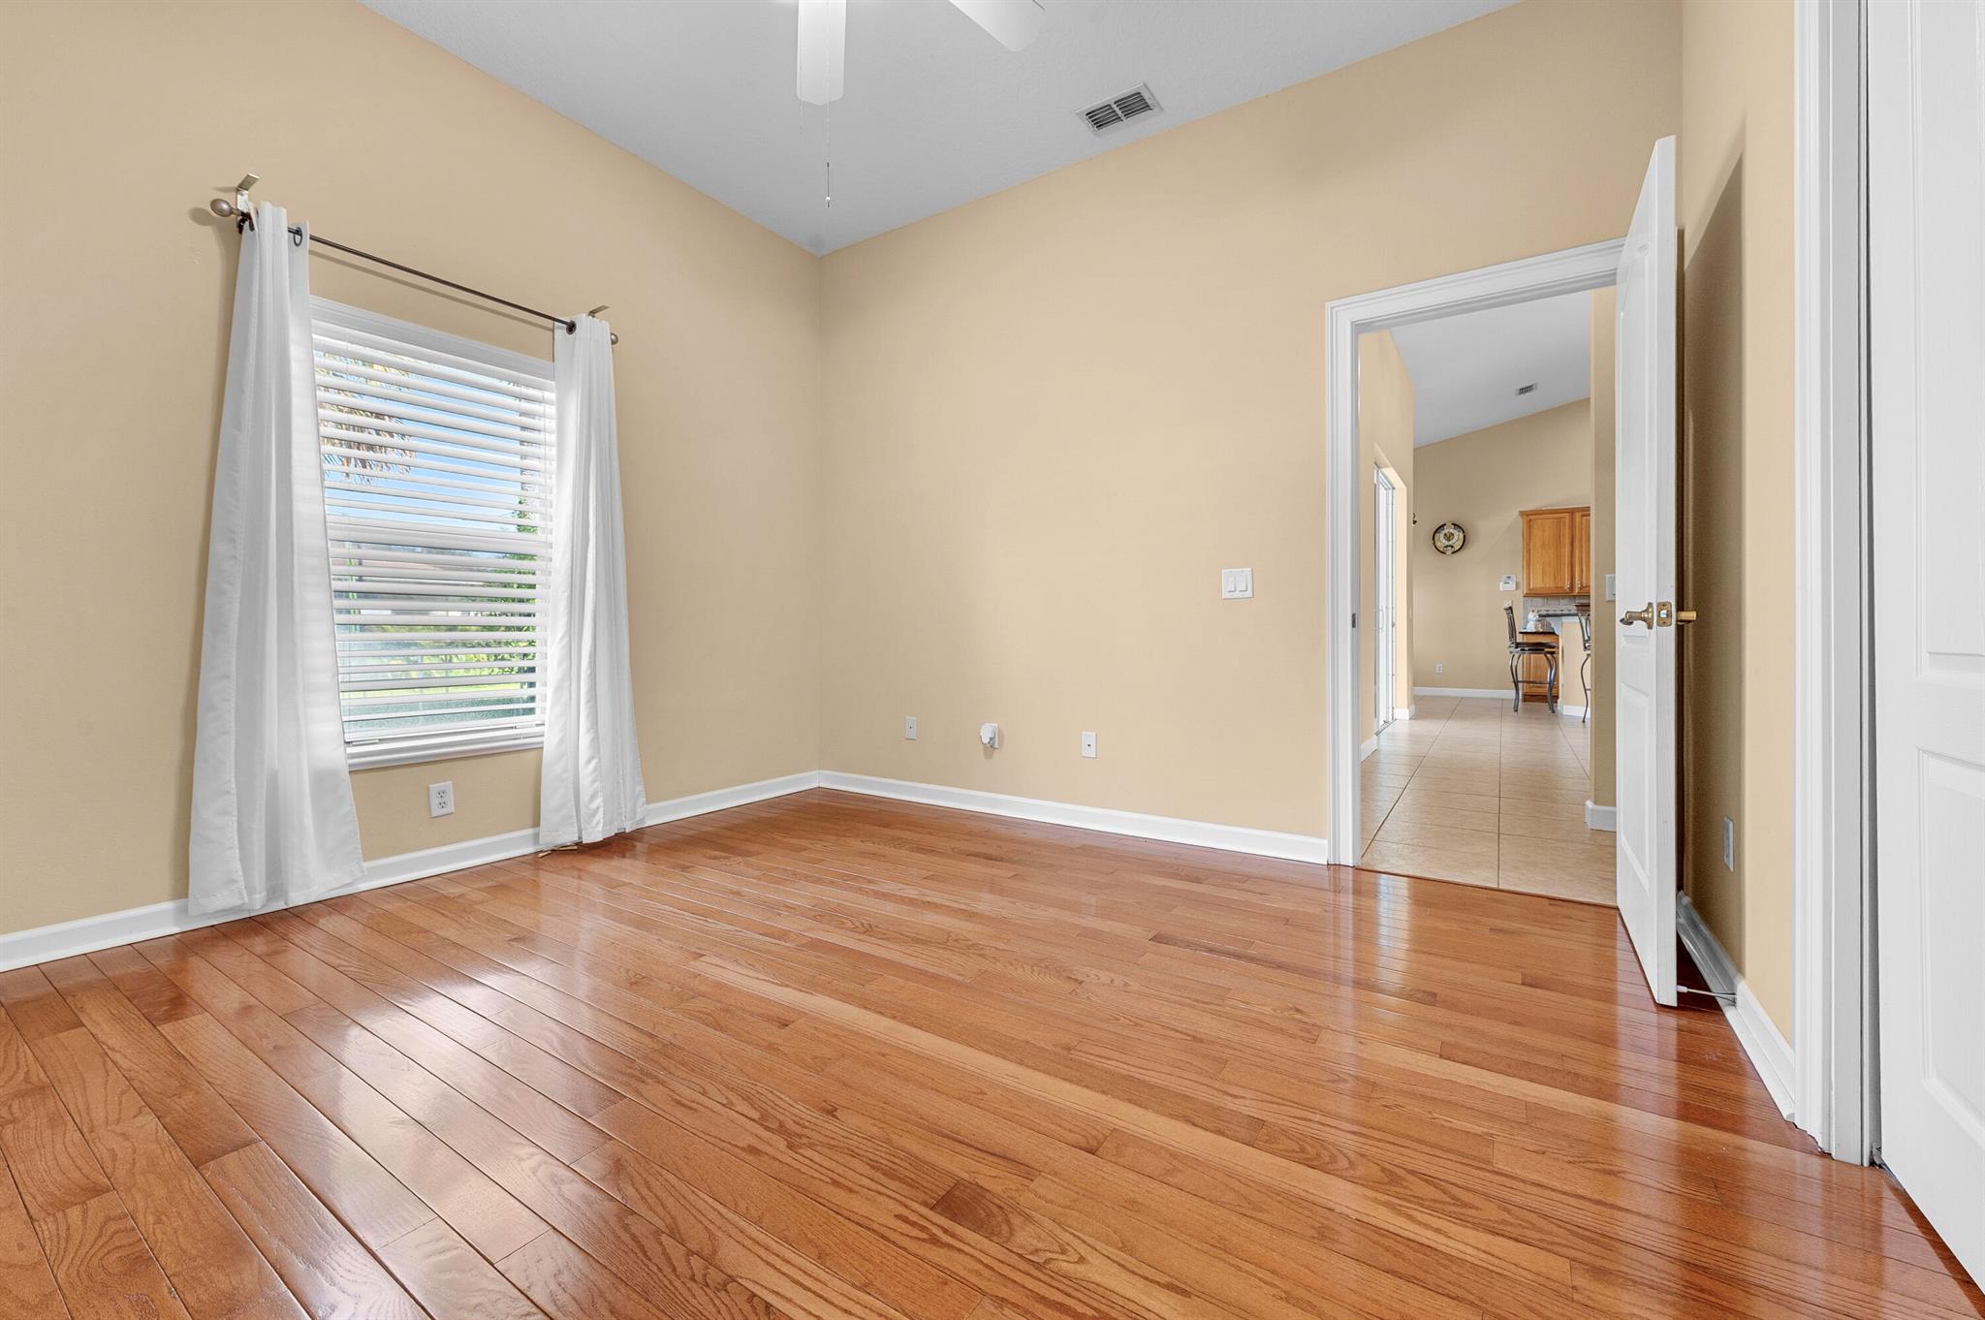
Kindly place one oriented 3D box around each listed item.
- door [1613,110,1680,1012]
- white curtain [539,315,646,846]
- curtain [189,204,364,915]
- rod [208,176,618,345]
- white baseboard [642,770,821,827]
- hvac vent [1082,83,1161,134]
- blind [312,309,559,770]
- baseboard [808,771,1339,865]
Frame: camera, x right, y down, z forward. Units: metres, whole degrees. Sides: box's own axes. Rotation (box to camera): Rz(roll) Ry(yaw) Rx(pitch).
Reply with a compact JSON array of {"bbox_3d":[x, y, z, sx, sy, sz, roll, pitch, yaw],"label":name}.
[{"bbox_3d":[1.794,-0.219,2.125,0.038,2.030,0.760,1,1,33],"label":"door"},{"bbox_3d":[-1.646,-0.340,3.245,0.140,2.130,0.450,1,1,33],"label":"white curtain"},{"bbox_3d":[-2.195,-0.329,2.397,0.140,2.110,0.420,1,1,33],"label":"curtain"},{"bbox_3d":[-1.962,-1.388,2.784,0.110,0.140,1.250,1,1,33],"label":"rod"},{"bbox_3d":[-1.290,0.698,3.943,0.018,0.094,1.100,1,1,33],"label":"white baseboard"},{"bbox_3d":[0.533,-2.247,3.181,0.305,0.020,0.200,1,1,33],"label":"hvac vent"},{"bbox_3d":[-2.023,-0.424,2.828,0.080,1.550,0.920,1,1,33],"label":"blind"},{"bbox_3d":[0.153,0.708,3.671,2.710,0.094,0.018,1,1,33],"label":"baseboard"}]

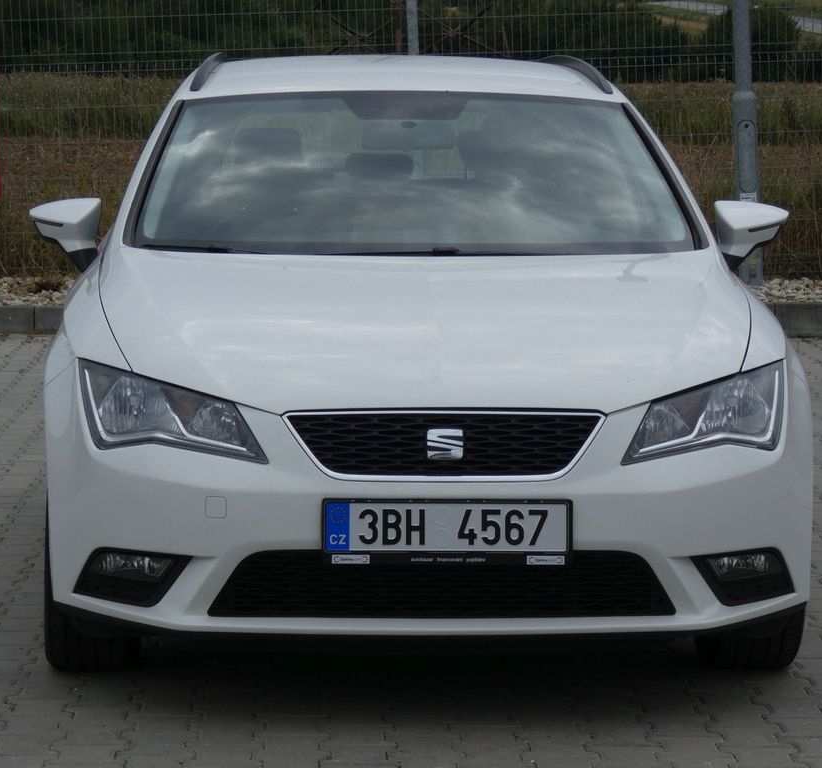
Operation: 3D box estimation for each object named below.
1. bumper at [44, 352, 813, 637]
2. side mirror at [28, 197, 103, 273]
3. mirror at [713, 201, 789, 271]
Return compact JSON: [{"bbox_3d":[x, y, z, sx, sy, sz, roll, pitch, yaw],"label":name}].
[{"bbox_3d":[0.064,0.237,6.999,1.790,0.540,0.590,0,6,-3],"label":"bumper"},{"bbox_3d":[-0.895,-0.387,8.191,0.200,0.185,0.175,0,6,-3],"label":"side mirror"},{"bbox_3d":[0.893,-0.383,8.275,0.200,0.185,0.175,0,6,-3],"label":"mirror"}]

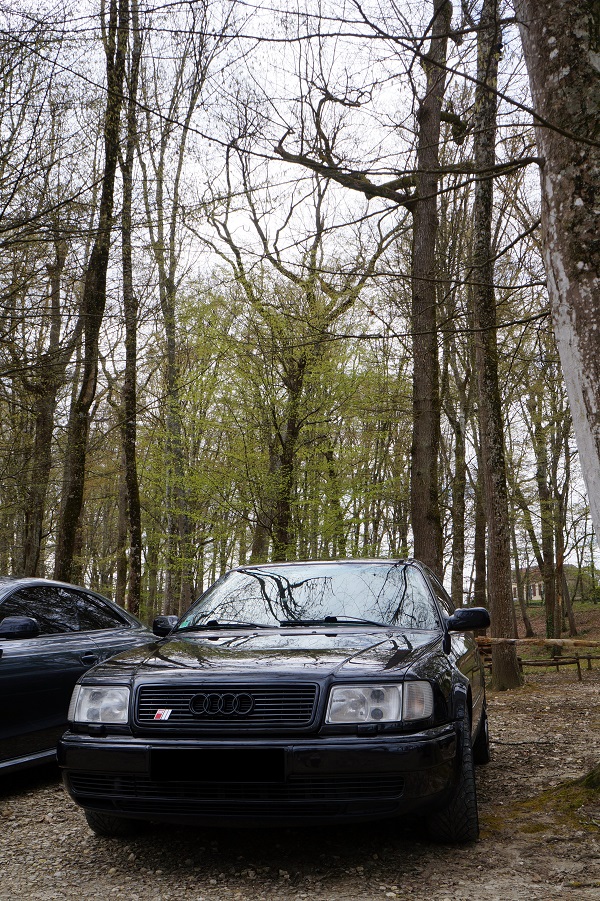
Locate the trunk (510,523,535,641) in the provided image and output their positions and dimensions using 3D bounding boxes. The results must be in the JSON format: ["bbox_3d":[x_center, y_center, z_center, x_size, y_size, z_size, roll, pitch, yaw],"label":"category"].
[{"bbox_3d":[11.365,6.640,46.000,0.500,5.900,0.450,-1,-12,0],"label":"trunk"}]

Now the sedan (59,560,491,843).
[{"bbox_3d":[0.228,1.386,5.703,1.850,1.430,4.780,-4,-13,12],"label":"sedan"}]

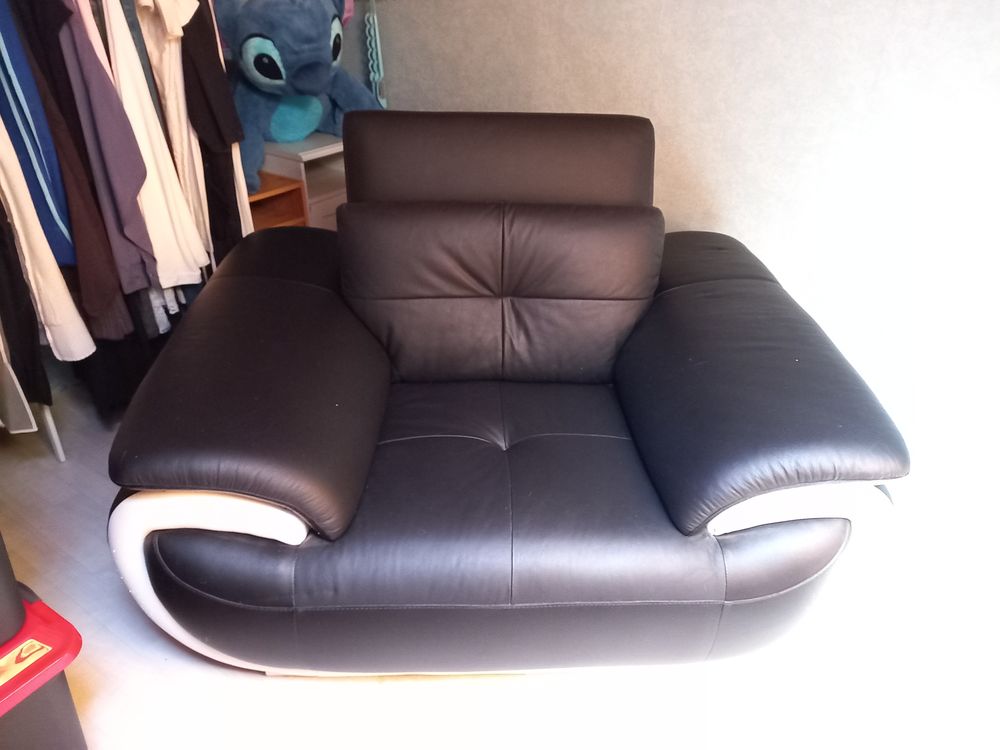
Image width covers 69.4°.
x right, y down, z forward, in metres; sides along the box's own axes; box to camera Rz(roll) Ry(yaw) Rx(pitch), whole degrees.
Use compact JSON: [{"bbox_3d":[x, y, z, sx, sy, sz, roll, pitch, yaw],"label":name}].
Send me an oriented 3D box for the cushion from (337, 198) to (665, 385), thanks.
[{"bbox_3d":[0.005,-0.185,1.645,0.680,0.410,0.200,-1,18,-2],"label":"cushion"}]

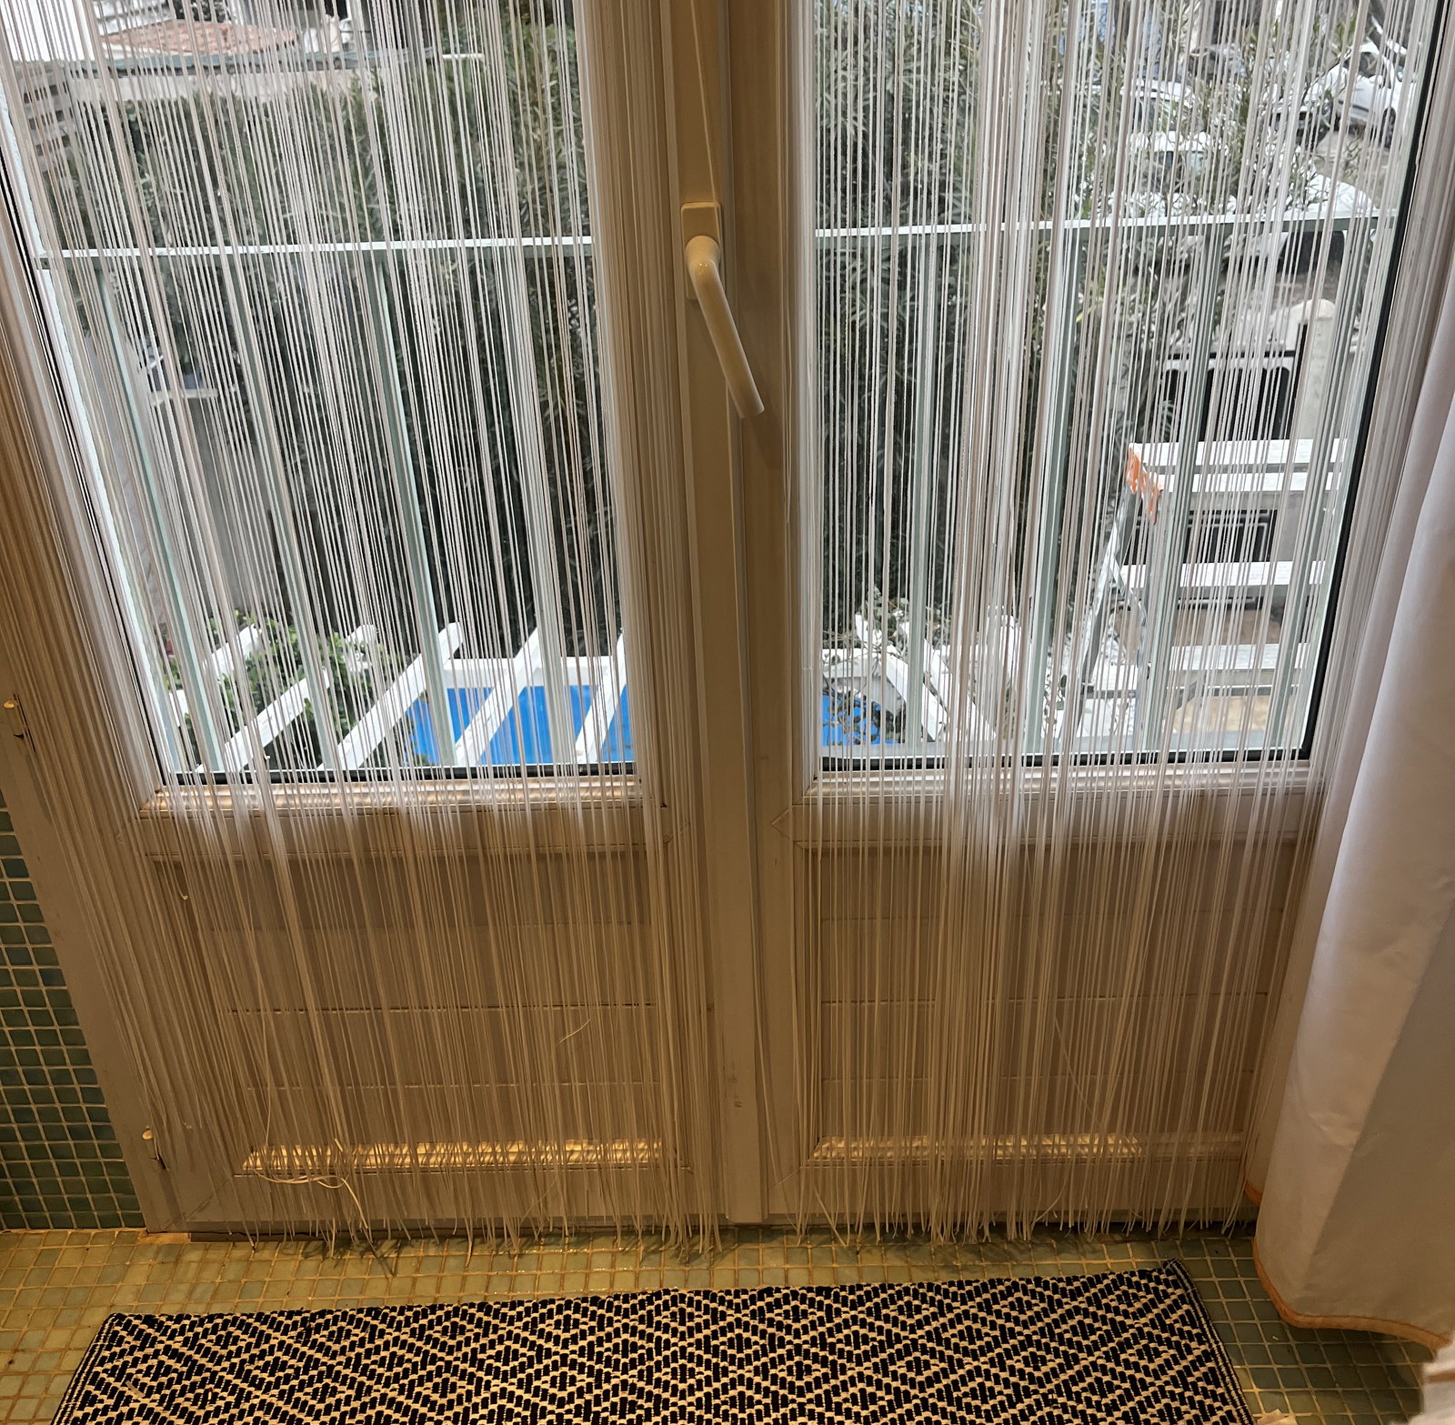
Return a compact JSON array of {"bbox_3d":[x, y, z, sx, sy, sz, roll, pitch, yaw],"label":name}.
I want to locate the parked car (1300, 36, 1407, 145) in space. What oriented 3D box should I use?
[{"bbox_3d":[11.514,-10.524,24.648,1.700,1.450,4.100,-3,29,-1],"label":"parked car"}]

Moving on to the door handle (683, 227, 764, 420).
[{"bbox_3d":[-0.001,-0.288,1.094,0.052,0.135,0.058,-2,29,1],"label":"door handle"}]

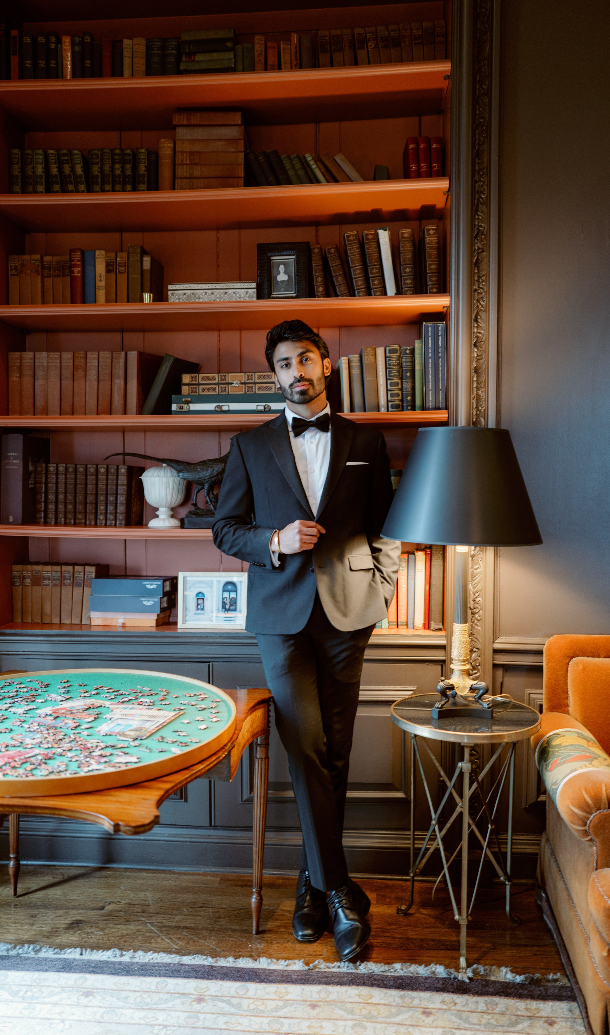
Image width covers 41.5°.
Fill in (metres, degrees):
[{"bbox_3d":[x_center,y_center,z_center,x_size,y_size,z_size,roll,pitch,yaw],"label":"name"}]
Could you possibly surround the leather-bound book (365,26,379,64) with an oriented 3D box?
[{"bbox_3d":[0.246,-1.596,2.858,0.036,0.203,0.150,-5,1,6],"label":"leather-bound book"}]

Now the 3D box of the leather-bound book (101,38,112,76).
[{"bbox_3d":[-0.703,-1.620,2.966,0.039,0.210,0.148,0,2,5],"label":"leather-bound book"}]

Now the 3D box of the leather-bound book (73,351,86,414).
[{"bbox_3d":[-0.811,-0.481,2.999,0.048,0.243,0.160,1,2,5],"label":"leather-bound book"}]

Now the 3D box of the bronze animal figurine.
[{"bbox_3d":[-0.466,-0.146,2.910,0.542,0.288,0.129,0,2,5],"label":"bronze animal figurine"}]

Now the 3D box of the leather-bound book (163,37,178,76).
[{"bbox_3d":[-0.468,-1.595,2.925,0.049,0.206,0.150,0,2,5],"label":"leather-bound book"}]

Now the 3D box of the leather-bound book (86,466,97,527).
[{"bbox_3d":[-0.735,-0.080,2.879,0.034,0.209,0.155,2,2,8],"label":"leather-bound book"}]

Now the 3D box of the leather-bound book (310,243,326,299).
[{"bbox_3d":[0.058,-0.853,2.915,0.038,0.218,0.148,-6,1,5],"label":"leather-bound book"}]

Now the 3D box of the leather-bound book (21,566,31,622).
[{"bbox_3d":[-1.019,0.284,3.045,0.036,0.213,0.150,0,2,5],"label":"leather-bound book"}]

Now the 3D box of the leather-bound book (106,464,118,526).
[{"bbox_3d":[-0.697,-0.084,3.009,0.038,0.217,0.153,2,2,5],"label":"leather-bound book"}]

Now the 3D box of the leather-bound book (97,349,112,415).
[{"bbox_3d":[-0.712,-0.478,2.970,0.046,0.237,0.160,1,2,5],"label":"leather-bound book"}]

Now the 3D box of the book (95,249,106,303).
[{"bbox_3d":[-0.704,-0.824,2.867,0.034,0.214,0.145,0,2,5],"label":"book"}]

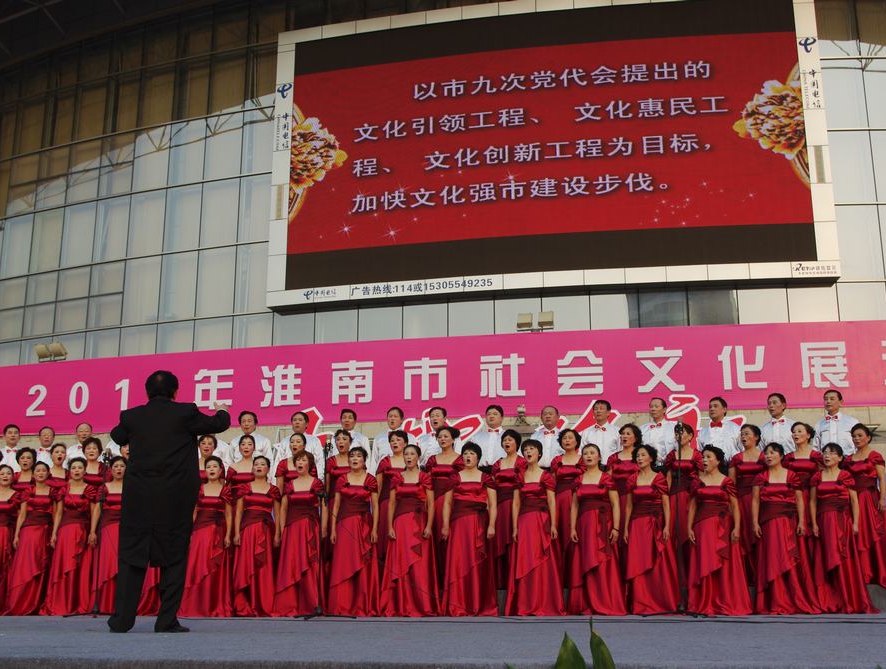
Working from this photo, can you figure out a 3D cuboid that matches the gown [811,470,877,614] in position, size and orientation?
[{"bbox_3d":[3.808,1.968,10.346,0.540,1.336,0.450,-6,-14,22],"label":"gown"}]

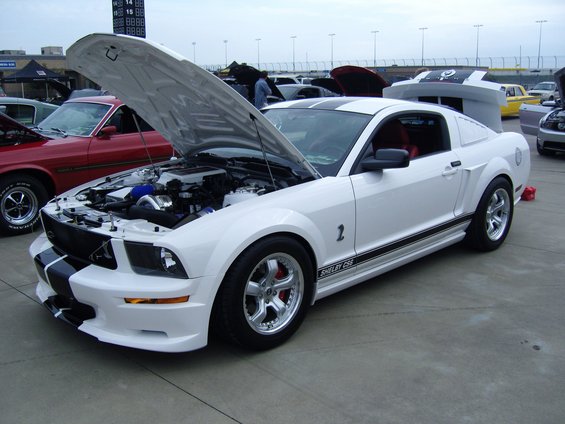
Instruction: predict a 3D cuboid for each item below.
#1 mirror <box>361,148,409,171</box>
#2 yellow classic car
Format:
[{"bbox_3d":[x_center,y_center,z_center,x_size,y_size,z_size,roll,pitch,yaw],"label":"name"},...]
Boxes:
[{"bbox_3d":[0.654,-0.333,3.537,0.160,0.130,0.260,-13,18,-42],"label":"mirror"},{"bbox_3d":[8.950,-4.580,23.150,4.650,1.400,1.820,-13,18,-43],"label":"yellow classic car"}]

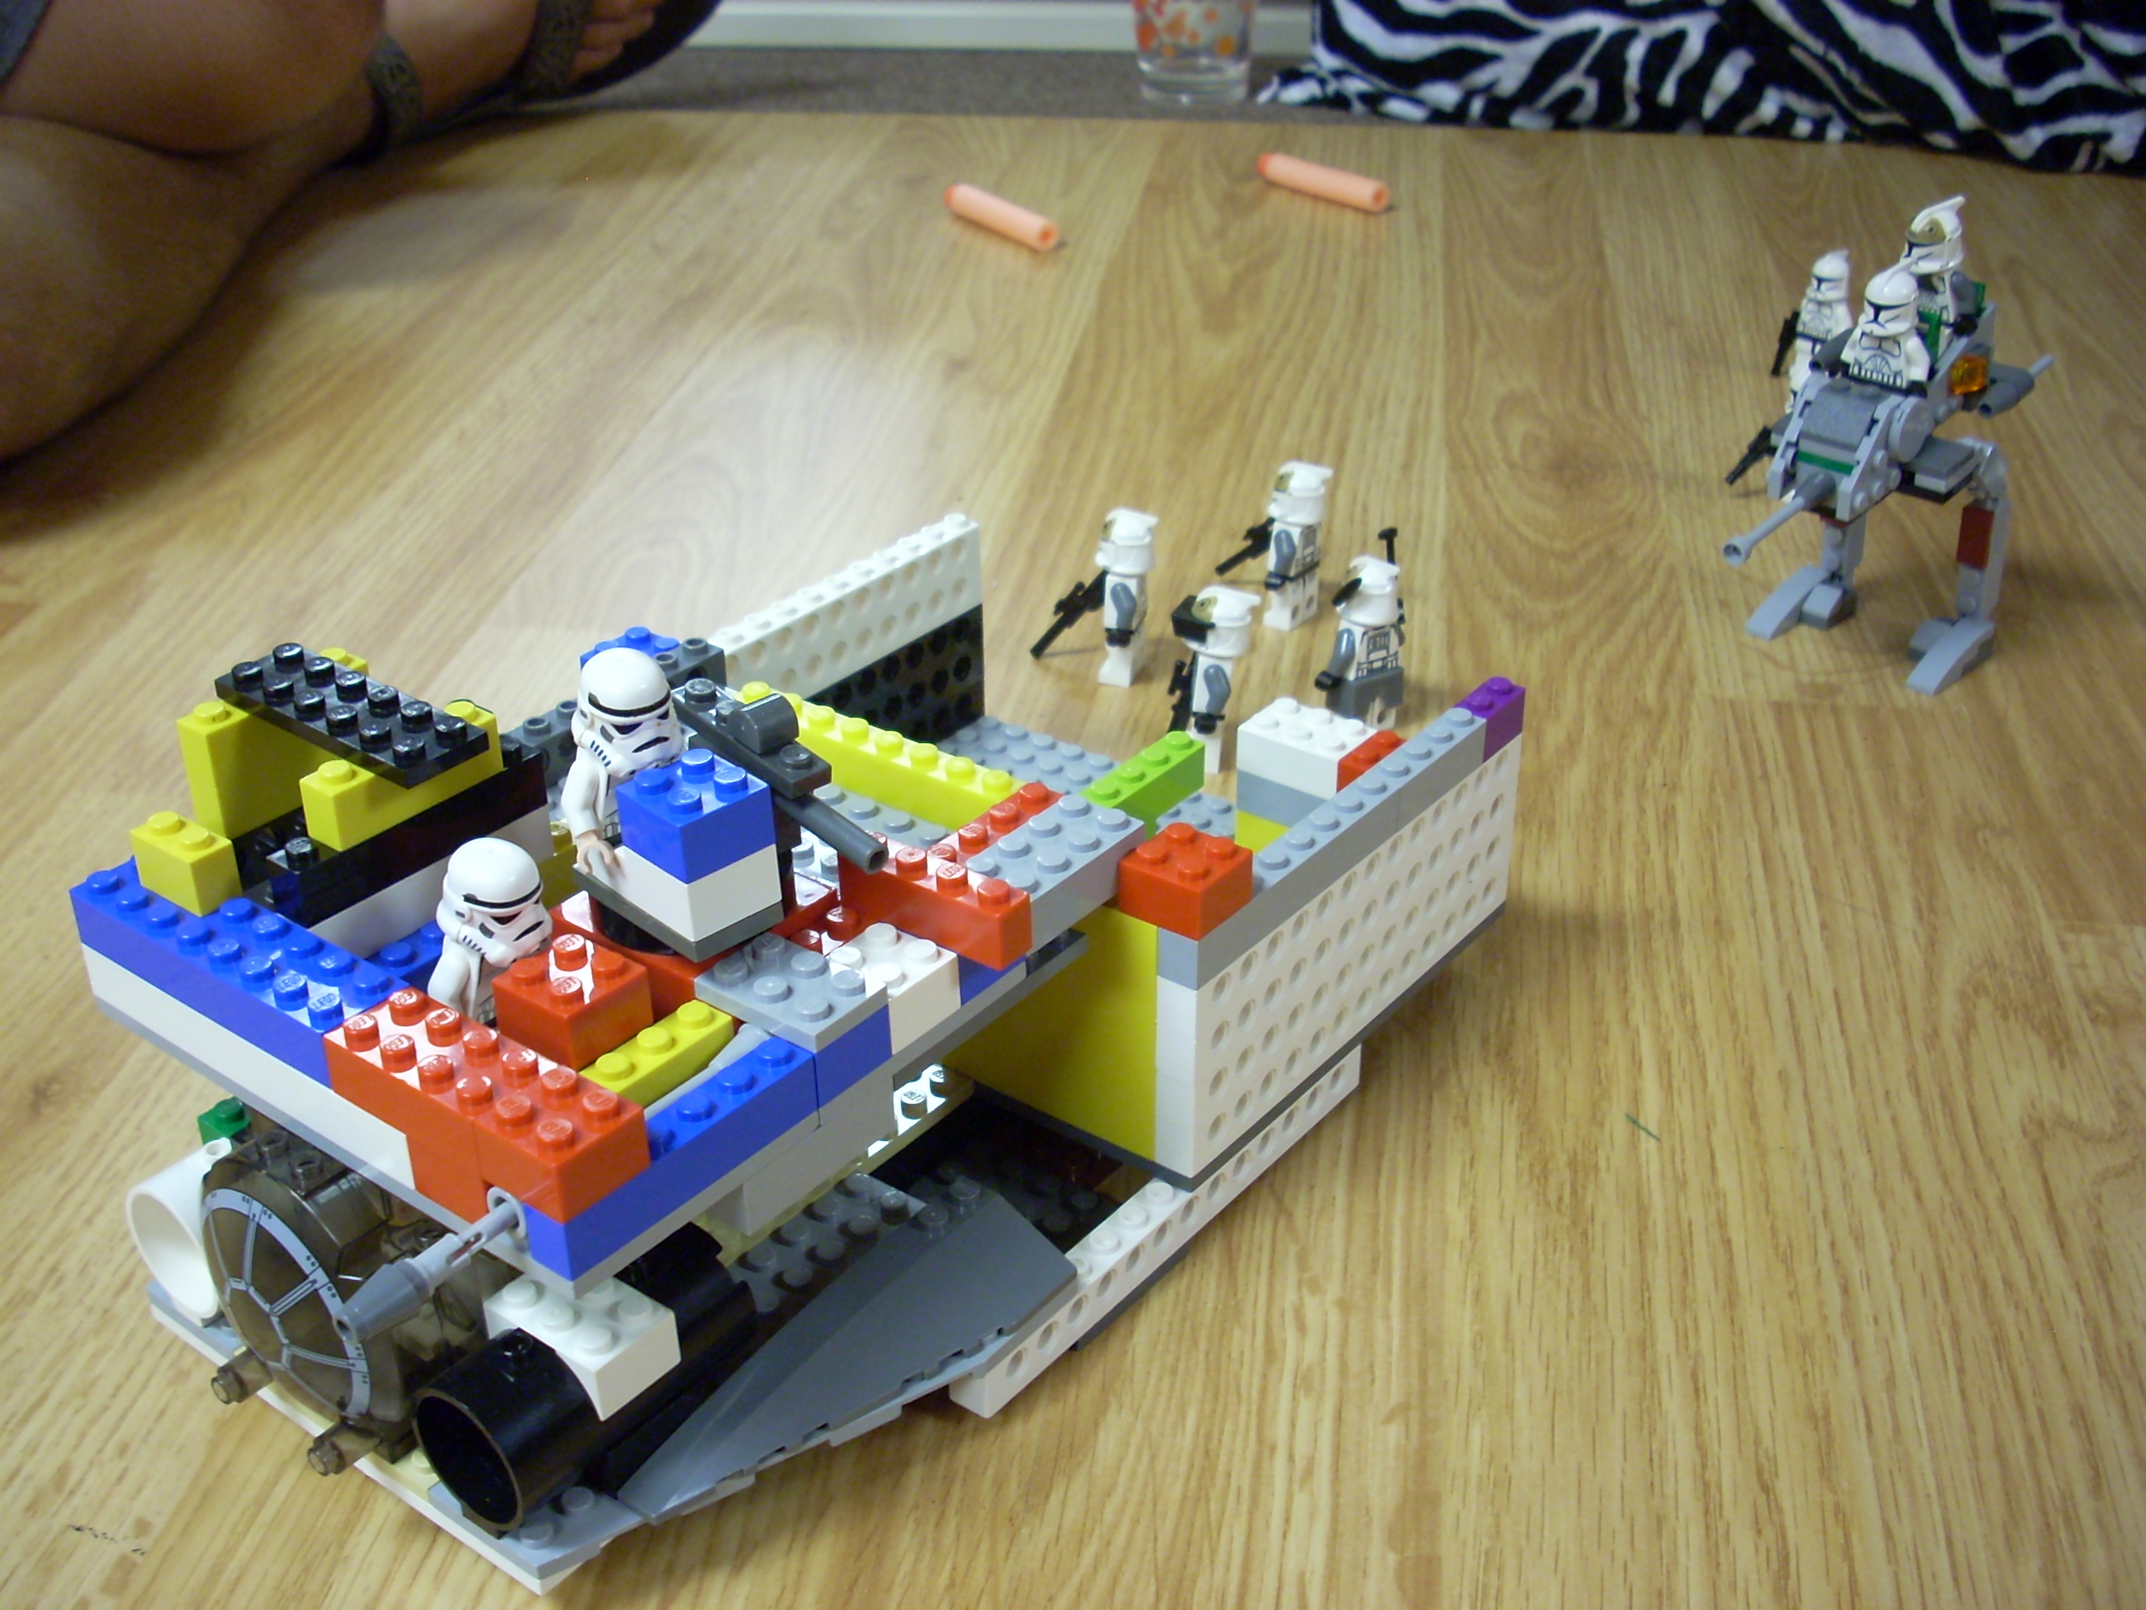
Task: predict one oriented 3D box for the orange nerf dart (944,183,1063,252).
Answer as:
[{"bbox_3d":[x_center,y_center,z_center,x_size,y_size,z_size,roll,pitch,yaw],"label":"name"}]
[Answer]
[{"bbox_3d":[-0.032,-0.244,0.950,0.013,0.013,0.072,-21,35,-31],"label":"orange nerf dart"}]

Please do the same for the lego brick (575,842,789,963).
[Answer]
[{"bbox_3d":[-0.060,0.009,0.343,0.016,0.013,0.032,-26,39,-38],"label":"lego brick"}]

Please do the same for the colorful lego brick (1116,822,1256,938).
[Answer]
[{"bbox_3d":[0.019,0.012,0.375,0.016,0.011,0.016,21,36,32],"label":"colorful lego brick"}]

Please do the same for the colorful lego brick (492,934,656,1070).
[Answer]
[{"bbox_3d":[-0.072,0.028,0.336,0.016,0.011,0.016,21,36,32],"label":"colorful lego brick"}]

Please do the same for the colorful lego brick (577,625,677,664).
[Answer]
[{"bbox_3d":[-0.089,-0.027,0.470,0.016,0.011,0.016,21,36,32],"label":"colorful lego brick"}]

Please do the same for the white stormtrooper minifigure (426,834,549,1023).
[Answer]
[{"bbox_3d":[-0.086,0.023,0.346,0.018,0.033,0.023,21,36,32],"label":"white stormtrooper minifigure"}]

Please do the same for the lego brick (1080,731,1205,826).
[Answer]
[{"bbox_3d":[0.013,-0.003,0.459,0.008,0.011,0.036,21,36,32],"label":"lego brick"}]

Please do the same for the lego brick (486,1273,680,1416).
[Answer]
[{"bbox_3d":[-0.071,0.074,0.326,0.024,0.011,0.016,21,36,32],"label":"lego brick"}]

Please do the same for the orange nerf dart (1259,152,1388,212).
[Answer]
[{"bbox_3d":[0.105,-0.266,0.978,0.013,0.013,0.072,-24,37,-35],"label":"orange nerf dart"}]

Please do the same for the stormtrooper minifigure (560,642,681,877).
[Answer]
[{"bbox_3d":[-0.065,-0.007,0.344,0.022,0.034,0.019,-27,38,-38],"label":"stormtrooper minifigure"}]

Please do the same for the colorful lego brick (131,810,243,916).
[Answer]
[{"bbox_3d":[-0.136,0.008,0.352,0.016,0.011,0.008,20,36,32],"label":"colorful lego brick"}]

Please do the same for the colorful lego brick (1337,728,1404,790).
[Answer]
[{"bbox_3d":[0.056,-0.006,0.427,0.008,0.011,0.016,21,36,32],"label":"colorful lego brick"}]

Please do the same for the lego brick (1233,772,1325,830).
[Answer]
[{"bbox_3d":[0.050,-0.003,0.480,0.028,0.010,0.016,20,36,32],"label":"lego brick"}]

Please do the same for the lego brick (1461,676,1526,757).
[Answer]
[{"bbox_3d":[0.080,-0.017,0.445,0.008,0.011,0.016,20,36,32],"label":"lego brick"}]

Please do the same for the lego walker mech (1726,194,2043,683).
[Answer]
[{"bbox_3d":[0.191,-0.084,0.557,0.110,0.116,0.055,-27,39,-36],"label":"lego walker mech"}]

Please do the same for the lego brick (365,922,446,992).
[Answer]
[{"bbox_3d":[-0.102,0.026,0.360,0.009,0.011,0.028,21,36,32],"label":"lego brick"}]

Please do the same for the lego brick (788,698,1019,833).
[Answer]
[{"bbox_3d":[-0.035,-0.008,0.404,0.063,0.011,0.008,20,35,32],"label":"lego brick"}]

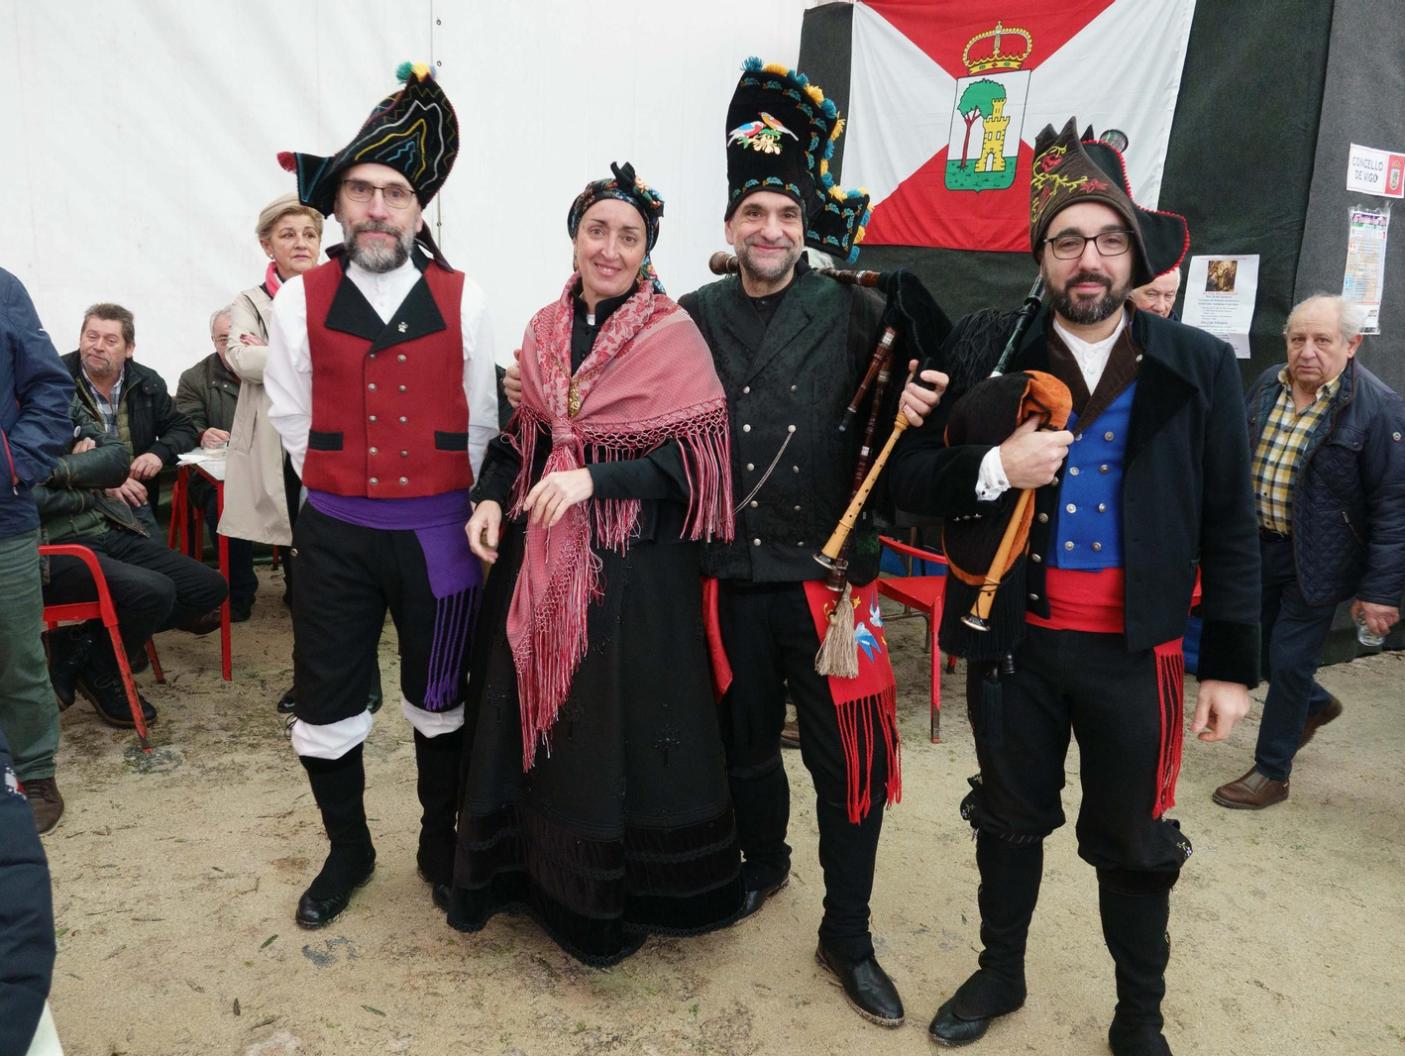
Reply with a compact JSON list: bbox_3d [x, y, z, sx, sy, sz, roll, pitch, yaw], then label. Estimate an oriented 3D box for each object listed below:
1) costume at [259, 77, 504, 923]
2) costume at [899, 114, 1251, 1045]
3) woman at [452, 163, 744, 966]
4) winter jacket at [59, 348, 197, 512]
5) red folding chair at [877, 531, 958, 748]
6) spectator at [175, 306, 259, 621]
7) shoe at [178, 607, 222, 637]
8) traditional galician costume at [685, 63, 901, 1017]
[{"bbox_3d":[-0.675,-0.025,2.292,0.510,1.850,0.380,-1,13,-11],"label":"costume"},{"bbox_3d":[0.672,0.137,1.963,0.620,1.730,0.460,5,13,16],"label":"costume"},{"bbox_3d":[-0.202,0.081,2.383,0.660,1.660,0.580,3,11,8],"label":"woman"},{"bbox_3d":[-2.251,-0.346,4.085,0.600,0.660,0.480,-6,14,-35],"label":"winter jacket"},{"bbox_3d":[0.860,0.268,3.538,0.530,0.800,0.560,-5,14,-26],"label":"red folding chair"},{"bbox_3d":[-1.984,-0.247,4.653,0.560,1.320,0.750,-2,12,-20],"label":"spectator"},{"bbox_3d":[-2.018,0.384,4.294,0.110,0.110,0.280,-1,13,-8],"label":"shoe"},{"bbox_3d":[0.190,0.004,2.264,0.680,1.890,0.560,1,11,-3],"label":"traditional galician costume"}]

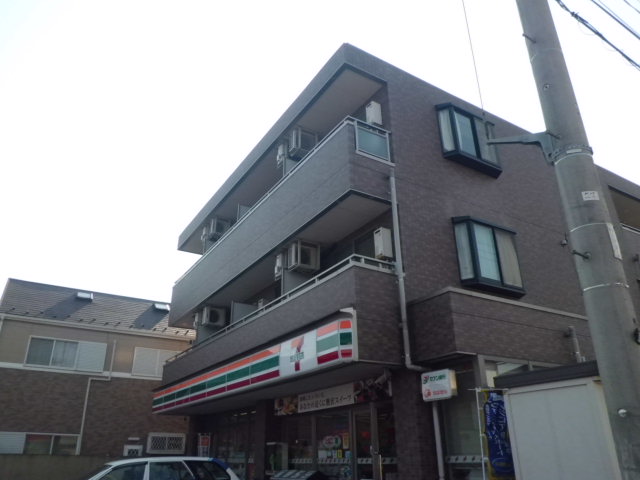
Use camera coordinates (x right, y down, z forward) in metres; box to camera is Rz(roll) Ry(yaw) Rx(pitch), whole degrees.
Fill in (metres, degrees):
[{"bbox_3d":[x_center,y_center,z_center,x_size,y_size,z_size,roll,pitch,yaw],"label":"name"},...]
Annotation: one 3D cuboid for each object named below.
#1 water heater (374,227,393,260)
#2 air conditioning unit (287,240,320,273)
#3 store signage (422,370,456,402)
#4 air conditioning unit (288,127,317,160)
[{"bbox_3d":[1.173,0.078,8.902,0.224,0.566,0.236,13,-28,-30],"label":"water heater"},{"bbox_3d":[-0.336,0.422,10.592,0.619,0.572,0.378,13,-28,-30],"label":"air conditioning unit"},{"bbox_3d":[1.868,2.278,7.518,0.130,0.431,0.602,13,-28,-30],"label":"store signage"},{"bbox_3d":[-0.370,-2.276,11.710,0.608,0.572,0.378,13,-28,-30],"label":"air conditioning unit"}]

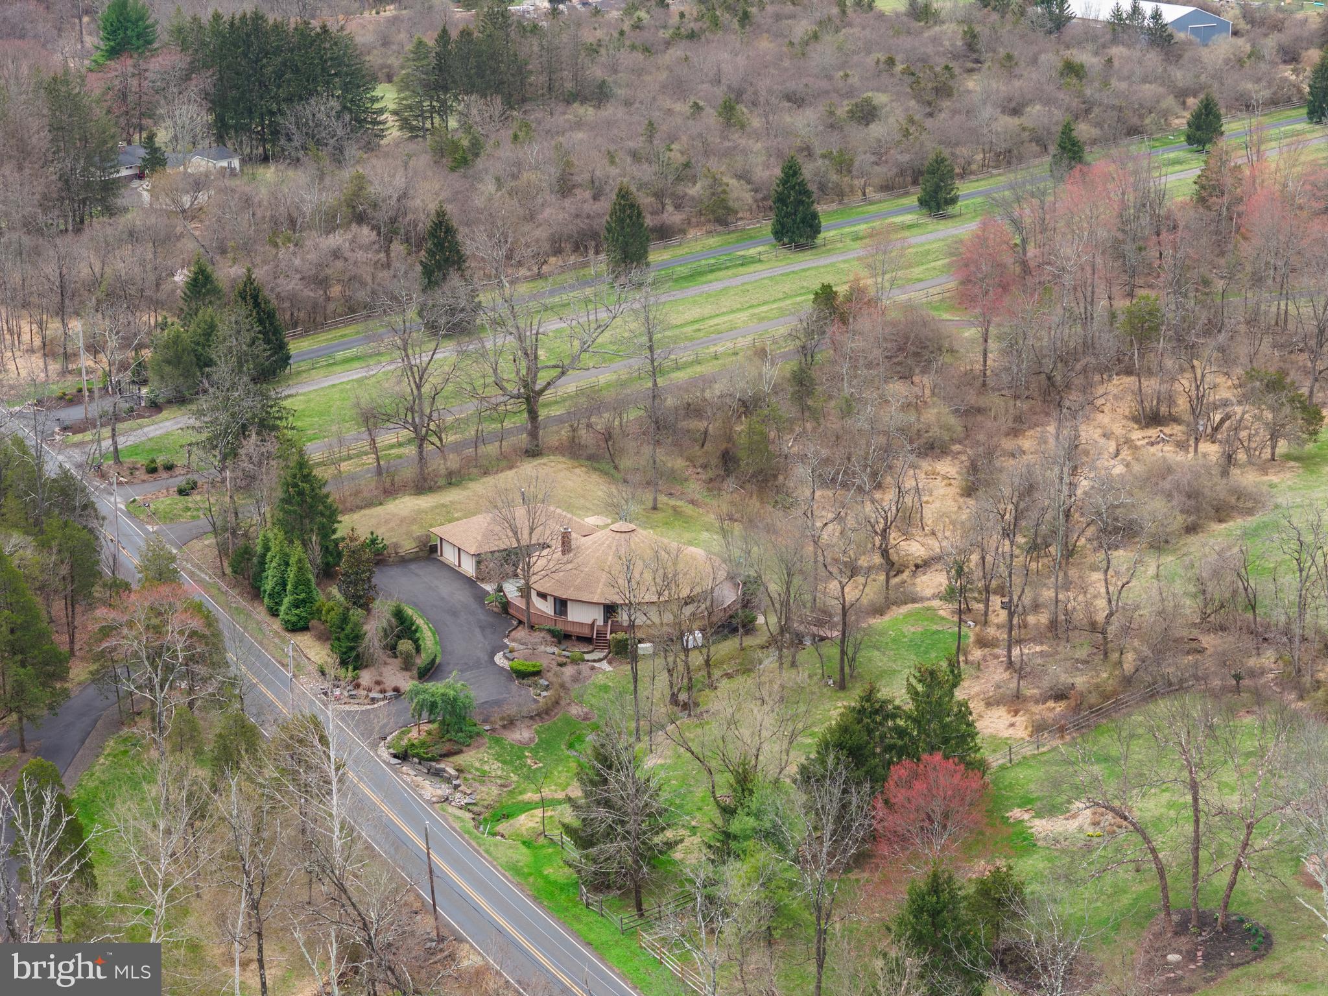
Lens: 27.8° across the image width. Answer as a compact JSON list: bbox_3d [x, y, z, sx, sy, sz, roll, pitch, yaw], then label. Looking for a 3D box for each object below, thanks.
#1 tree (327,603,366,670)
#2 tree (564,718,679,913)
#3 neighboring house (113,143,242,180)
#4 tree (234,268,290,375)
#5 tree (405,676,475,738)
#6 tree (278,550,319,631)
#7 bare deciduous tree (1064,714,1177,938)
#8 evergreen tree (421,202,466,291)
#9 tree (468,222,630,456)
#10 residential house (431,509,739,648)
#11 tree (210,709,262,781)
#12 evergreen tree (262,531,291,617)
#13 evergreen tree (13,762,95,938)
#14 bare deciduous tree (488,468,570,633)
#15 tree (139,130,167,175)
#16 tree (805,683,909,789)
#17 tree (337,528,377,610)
[{"bbox_3d":[-26.280,11.354,223.235,3.190,5.580,3.190,-2,17,-7],"label":"tree"},{"bbox_3d":[-3.020,20.860,182.350,8.000,12.000,7.700,0,17,0],"label":"tree"},{"bbox_3d":[-82.052,-56.651,449.683,21.500,5.300,12.000,-9,19,-29],"label":"neighboring house"},{"bbox_3d":[-48.060,-20.820,314.230,7.200,12.600,7.200,0,17,0],"label":"tree"},{"bbox_3d":[-17.530,16.040,209.860,5.400,4.400,5.000,0,17,0],"label":"tree"},{"bbox_3d":[-33.280,7.960,244.650,3.690,7.580,3.690,0,17,0],"label":"tree"},{"bbox_3d":[30.240,21.720,178.250,7.510,15.540,6.380,0,17,0],"label":"bare deciduous tree"},{"bbox_3d":[-27.260,-28.720,335.970,7.000,16.000,7.000,0,17,0],"label":"evergreen tree"},{"bbox_3d":[-12.370,-17.140,289.760,17.470,25.620,15.720,0,17,0],"label":"tree"},{"bbox_3d":[-6.711,4.492,241.663,20.260,8.100,31.910,-10,19,-30],"label":"residential house"},{"bbox_3d":[-31.560,18.320,198.550,3.900,6.000,3.900,0,17,0],"label":"tree"},{"bbox_3d":[-35.820,6.680,248.190,2.880,7.980,2.880,0,17,0],"label":"evergreen tree"},{"bbox_3d":[-39.392,22.759,172.179,5.320,13.170,5.320,-4,17,-13],"label":"evergreen tree"},{"bbox_3d":[-12.110,4.640,239.230,7.490,15.060,7.110,0,17,0],"label":"bare deciduous tree"},{"bbox_3d":[-85.422,-57.739,449.016,4.690,7.770,4.690,-3,17,-10],"label":"tree"},{"bbox_3d":[13.990,18.410,190.410,7.500,11.300,7.300,0,17,0],"label":"tree"},{"bbox_3d":[-27.269,6.125,237.716,3.490,7.250,3.490,-2,17,-7],"label":"tree"}]

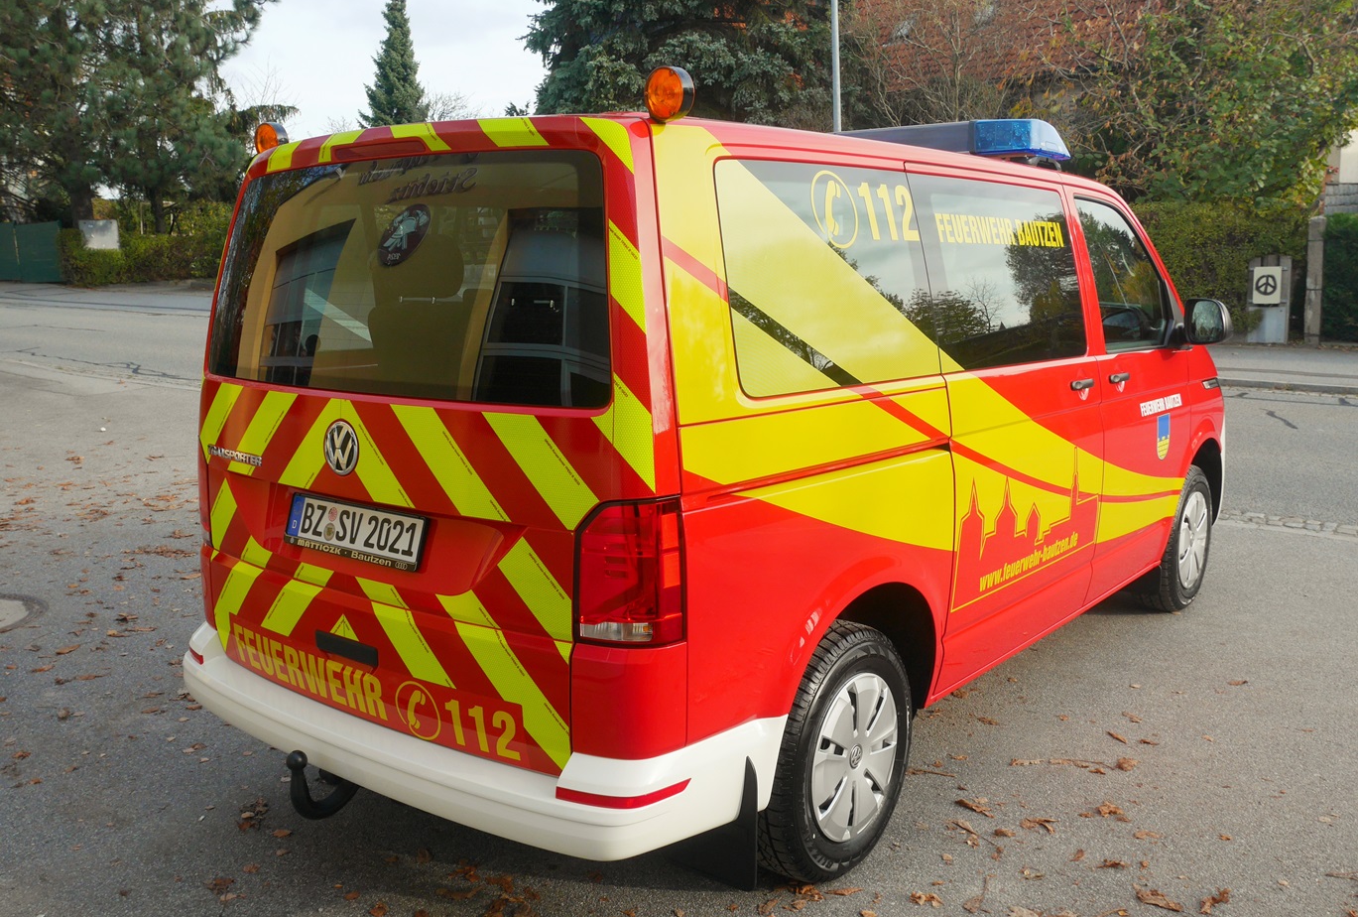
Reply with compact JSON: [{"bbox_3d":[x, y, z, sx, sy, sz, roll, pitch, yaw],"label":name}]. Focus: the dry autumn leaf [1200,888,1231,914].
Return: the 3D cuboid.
[{"bbox_3d":[1.369,1.131,3.205,0.130,0.030,0.055,-10,13,-42],"label":"dry autumn leaf"}]

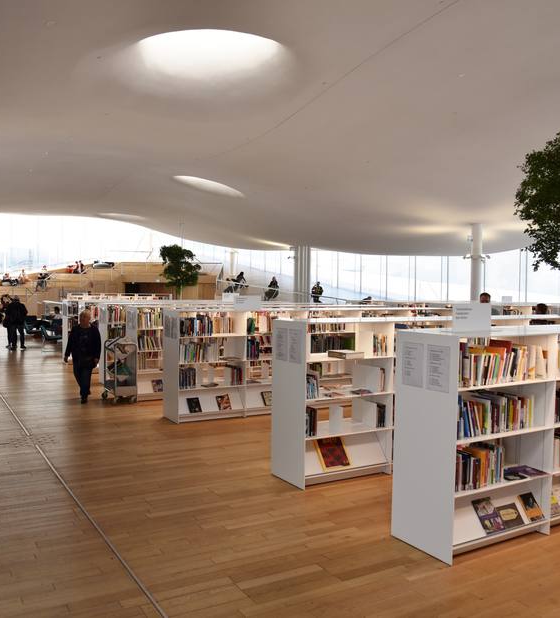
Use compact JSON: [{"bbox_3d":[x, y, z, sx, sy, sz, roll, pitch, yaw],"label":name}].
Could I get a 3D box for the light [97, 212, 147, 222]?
[{"bbox_3d":[-8.927,-5.186,35.000,2.700,0.450,2.500,0,2,-14],"label":"light"}]

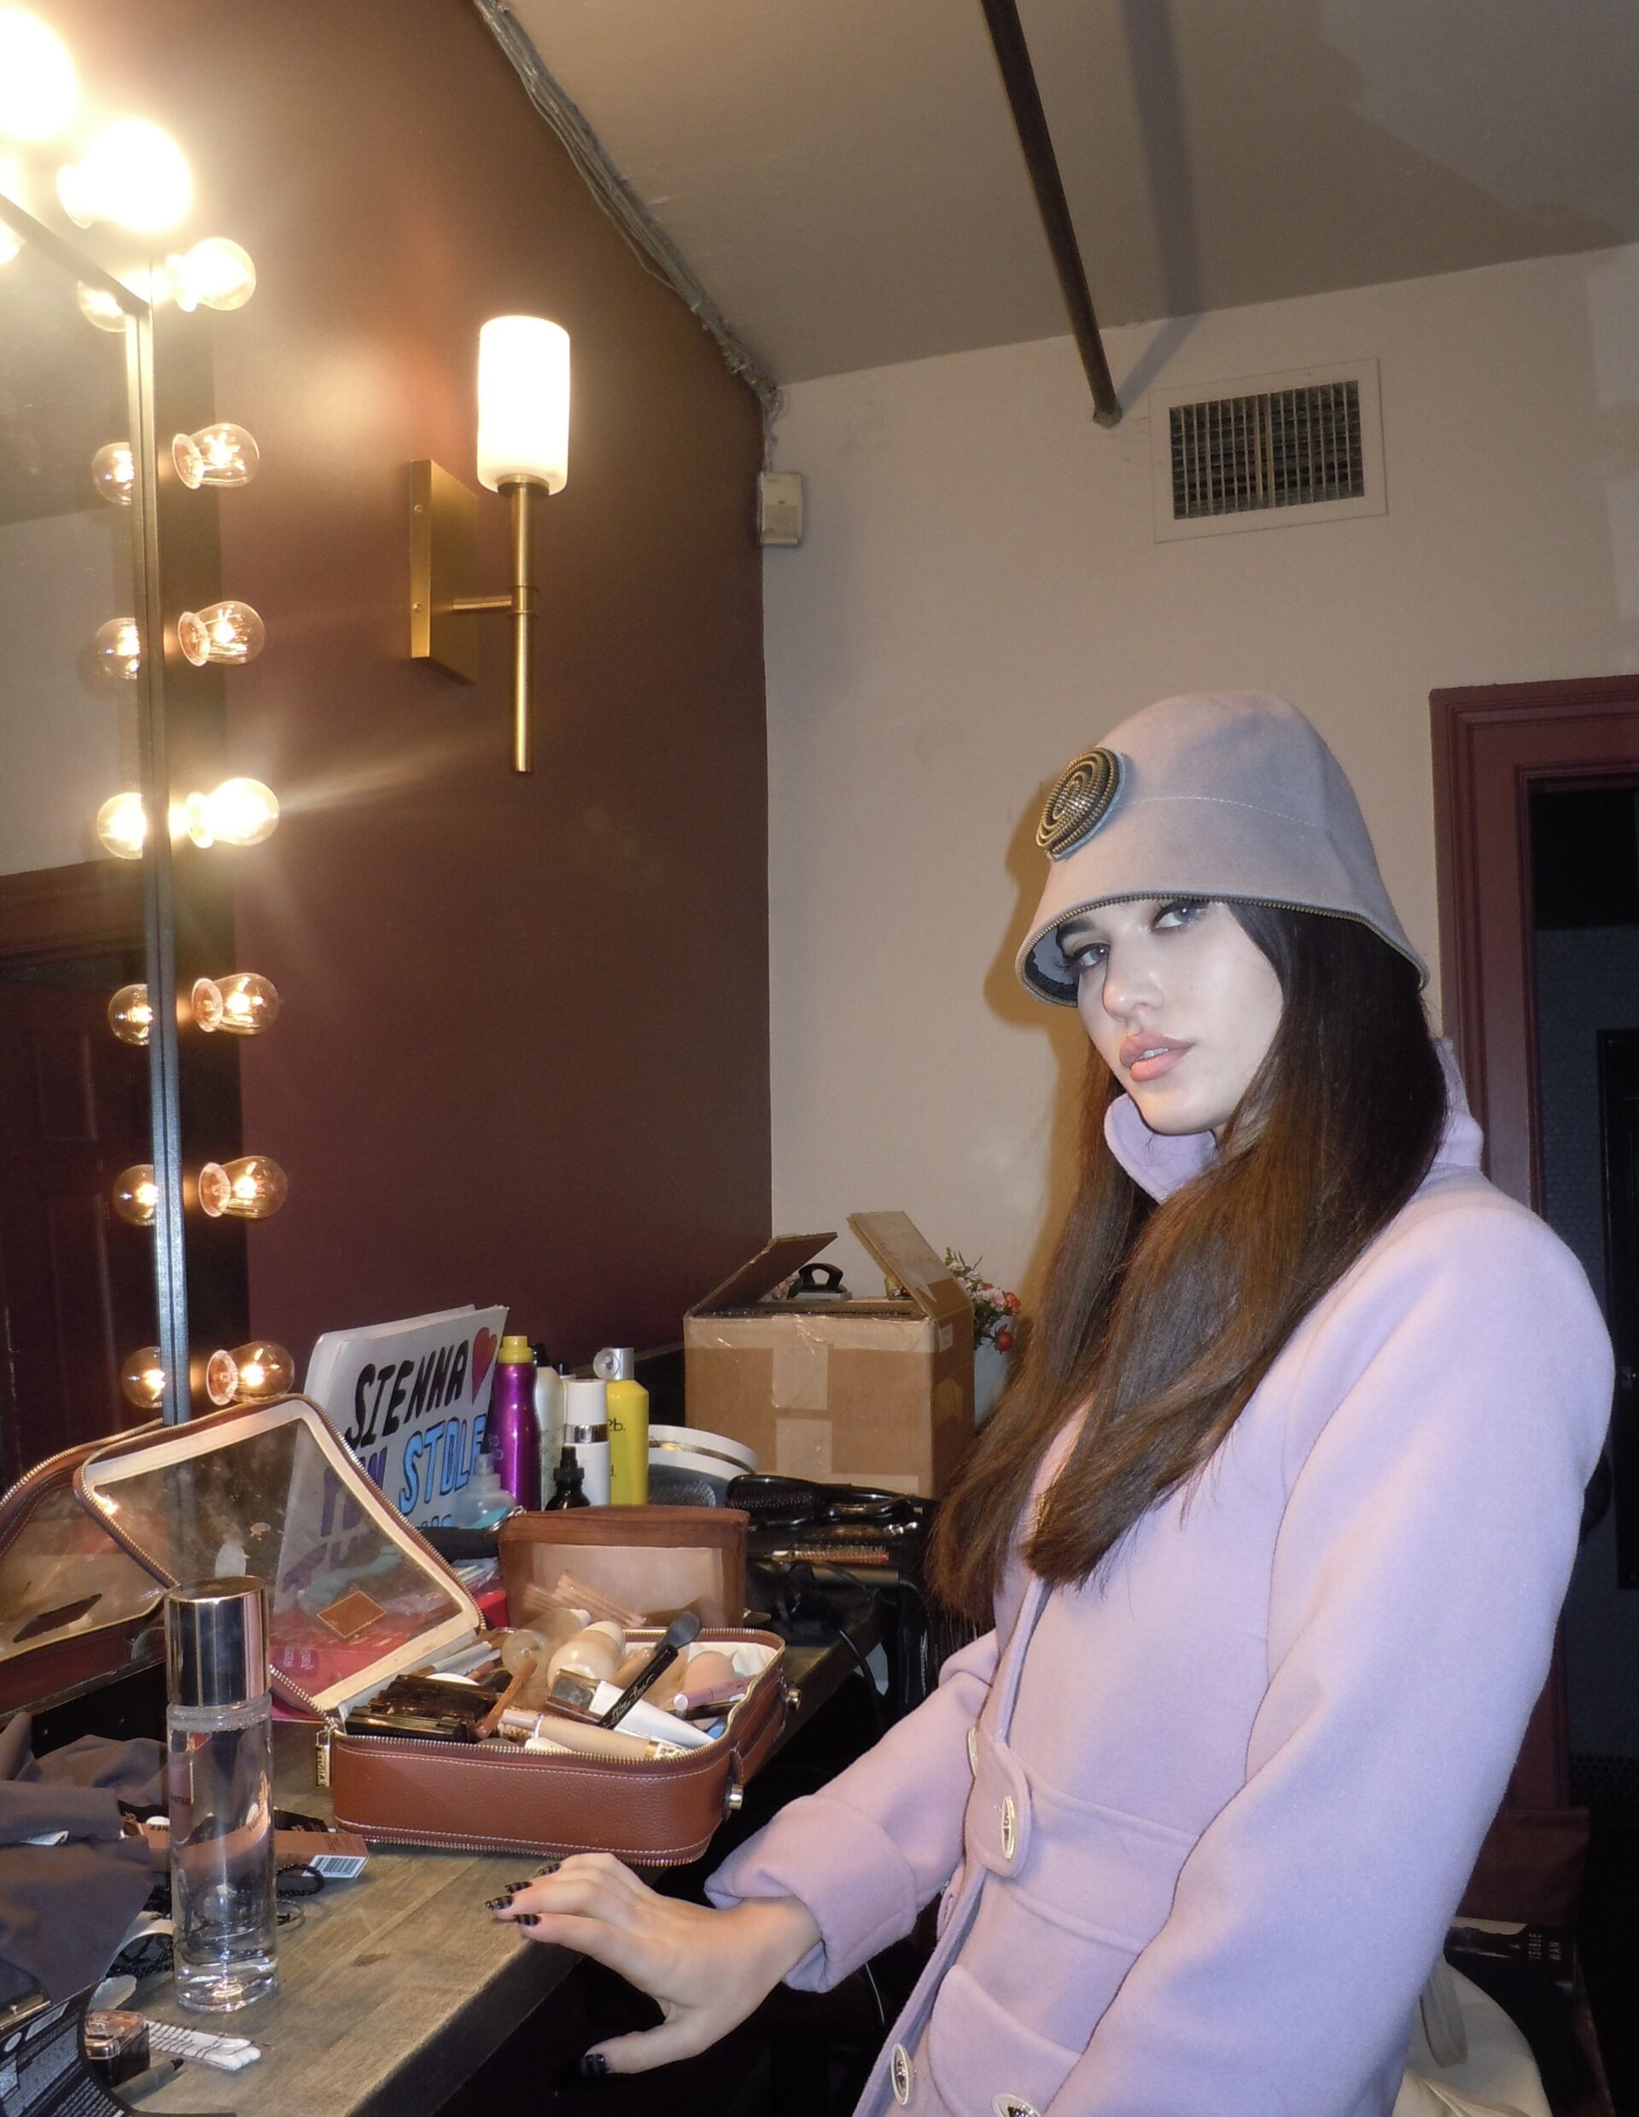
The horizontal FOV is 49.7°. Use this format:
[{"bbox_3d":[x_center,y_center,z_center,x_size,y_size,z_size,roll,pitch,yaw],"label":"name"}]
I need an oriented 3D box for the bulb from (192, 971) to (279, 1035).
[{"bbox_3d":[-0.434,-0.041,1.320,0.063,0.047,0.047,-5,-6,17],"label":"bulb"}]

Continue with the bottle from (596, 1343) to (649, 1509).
[{"bbox_3d":[-0.200,0.411,1.762,0.061,0.241,0.061,-1,-5,0],"label":"bottle"}]

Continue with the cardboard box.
[{"bbox_3d":[0.022,0.394,2.363,0.320,0.372,0.323,-2,-5,12],"label":"cardboard box"}]

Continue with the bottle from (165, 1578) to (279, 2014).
[{"bbox_3d":[-0.292,0.357,0.872,0.049,0.195,0.049,-3,-5,17],"label":"bottle"}]

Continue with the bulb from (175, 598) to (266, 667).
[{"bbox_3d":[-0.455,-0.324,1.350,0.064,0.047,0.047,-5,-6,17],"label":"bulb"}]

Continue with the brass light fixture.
[{"bbox_3d":[-0.332,-0.532,1.835,0.147,0.477,0.103,-3,-5,17],"label":"brass light fixture"}]

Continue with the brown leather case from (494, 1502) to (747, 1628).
[{"bbox_3d":[-0.159,0.440,1.463,0.207,0.131,0.054,-2,-5,12],"label":"brown leather case"}]

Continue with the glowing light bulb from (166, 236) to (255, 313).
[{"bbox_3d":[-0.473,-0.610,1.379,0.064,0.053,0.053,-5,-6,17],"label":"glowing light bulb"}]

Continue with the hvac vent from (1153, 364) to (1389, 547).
[{"bbox_3d":[0.685,-0.924,2.694,0.341,0.244,0.025,-3,-5,17],"label":"hvac vent"}]

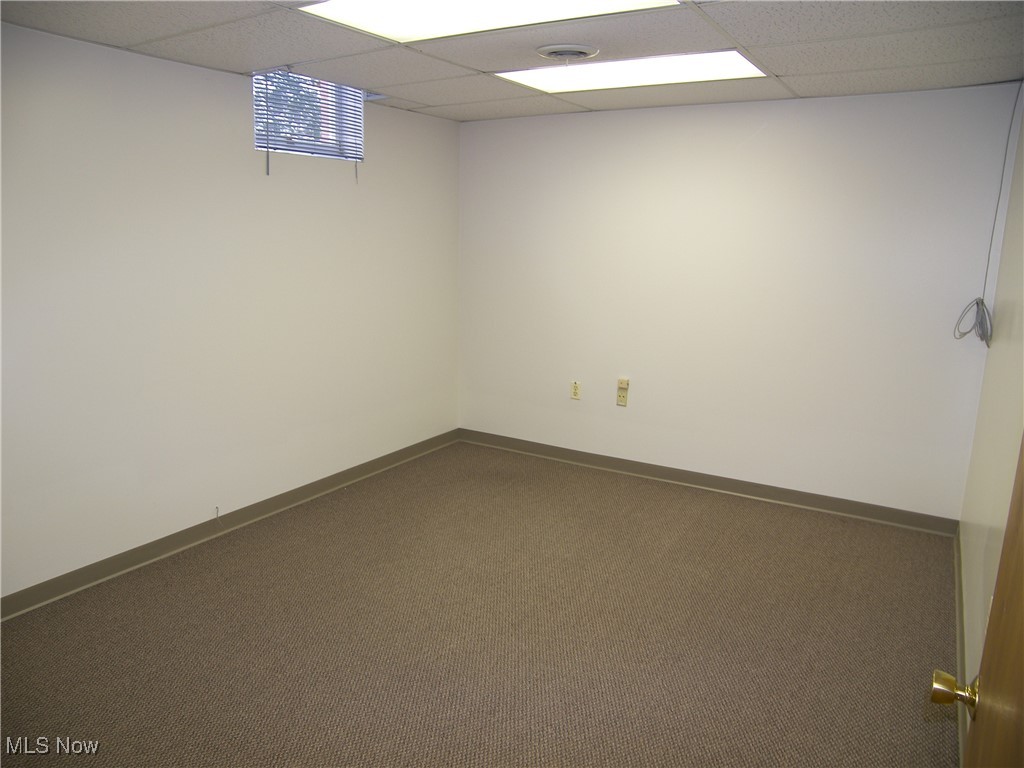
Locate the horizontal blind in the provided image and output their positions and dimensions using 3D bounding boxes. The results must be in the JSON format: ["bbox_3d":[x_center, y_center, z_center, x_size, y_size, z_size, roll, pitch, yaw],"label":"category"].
[{"bbox_3d":[-1.070,-1.458,3.811,0.040,0.440,0.790,8,14,31],"label":"horizontal blind"}]

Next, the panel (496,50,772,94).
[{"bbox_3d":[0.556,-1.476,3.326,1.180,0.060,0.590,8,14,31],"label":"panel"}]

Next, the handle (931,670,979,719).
[{"bbox_3d":[0.648,0.449,1.041,0.062,0.063,0.062,7,14,26],"label":"handle"}]

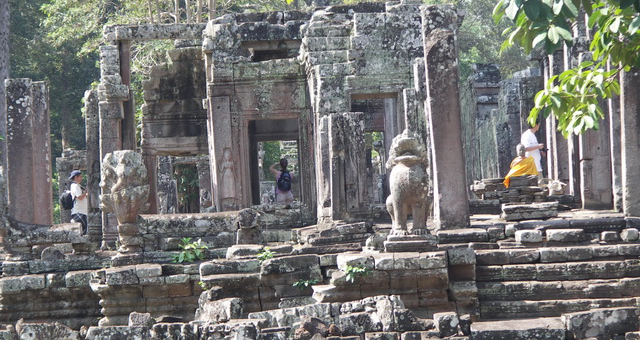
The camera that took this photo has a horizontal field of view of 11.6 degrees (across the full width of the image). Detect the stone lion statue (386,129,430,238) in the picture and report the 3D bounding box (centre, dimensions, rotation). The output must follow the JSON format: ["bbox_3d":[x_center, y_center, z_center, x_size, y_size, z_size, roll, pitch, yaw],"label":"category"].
[{"bbox_3d":[1.545,0.218,55.200,0.740,1.860,1.000,-2,2,7],"label":"stone lion statue"}]

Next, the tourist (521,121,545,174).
[{"bbox_3d":[3.937,-0.065,58.300,0.480,1.720,0.500,-2,2,5],"label":"tourist"}]

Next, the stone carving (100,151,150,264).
[{"bbox_3d":[-3.371,0.650,54.800,0.800,1.930,0.650,-2,2,5],"label":"stone carving"}]

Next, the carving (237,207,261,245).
[{"bbox_3d":[-1.260,0.995,55.700,0.420,0.640,0.450,-2,2,7],"label":"carving"}]

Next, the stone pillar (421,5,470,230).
[{"bbox_3d":[2.281,-0.947,57.000,0.520,4.030,0.520,-3,2,8],"label":"stone pillar"}]

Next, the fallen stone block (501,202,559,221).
[{"bbox_3d":[3.777,0.748,57.000,1.000,0.300,0.550,-2,2,6],"label":"fallen stone block"}]

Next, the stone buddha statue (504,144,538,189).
[{"bbox_3d":[3.386,-0.059,53.000,0.510,0.730,0.420,-2,2,-16],"label":"stone buddha statue"}]

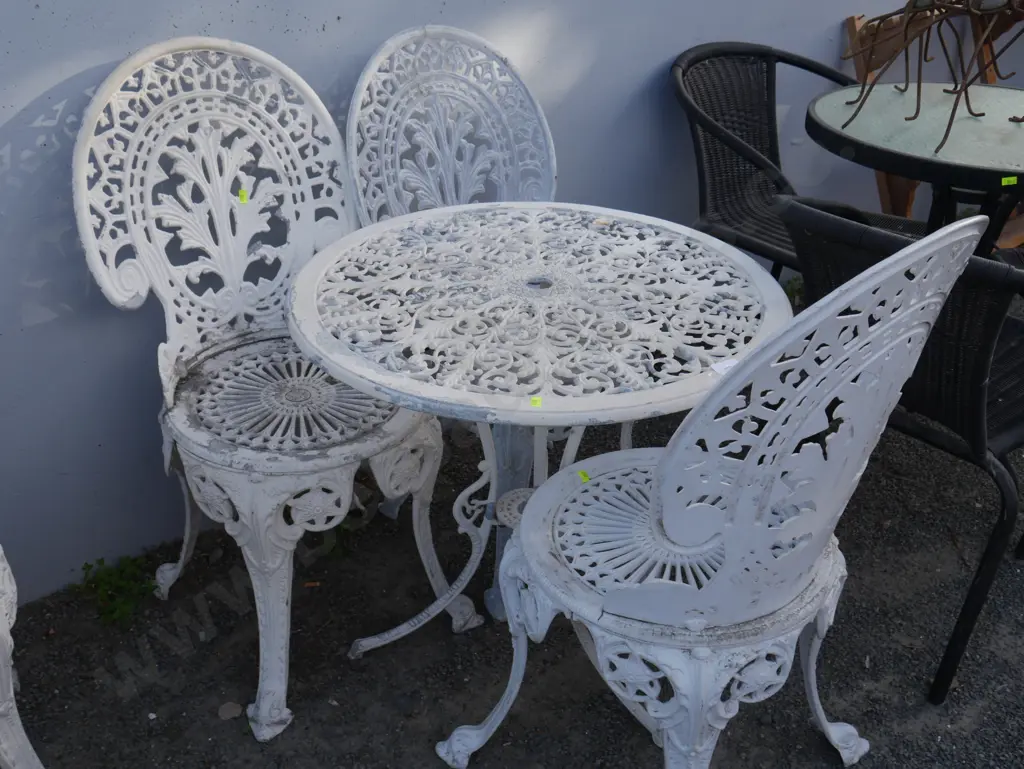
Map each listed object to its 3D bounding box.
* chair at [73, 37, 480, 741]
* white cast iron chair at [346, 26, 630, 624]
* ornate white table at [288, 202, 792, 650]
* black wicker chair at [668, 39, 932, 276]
[{"bbox_3d":[-0.334,-0.017,1.496,0.425,0.895,0.455,-23,38,-35],"label":"chair"},{"bbox_3d":[-0.016,-0.126,1.761,0.425,0.895,0.455,-20,36,-33],"label":"white cast iron chair"},{"bbox_3d":[0.030,0.133,1.524,0.675,0.620,0.675,-21,37,-34],"label":"ornate white table"},{"bbox_3d":[0.604,-0.321,2.215,0.560,0.740,0.575,-22,37,-35],"label":"black wicker chair"}]

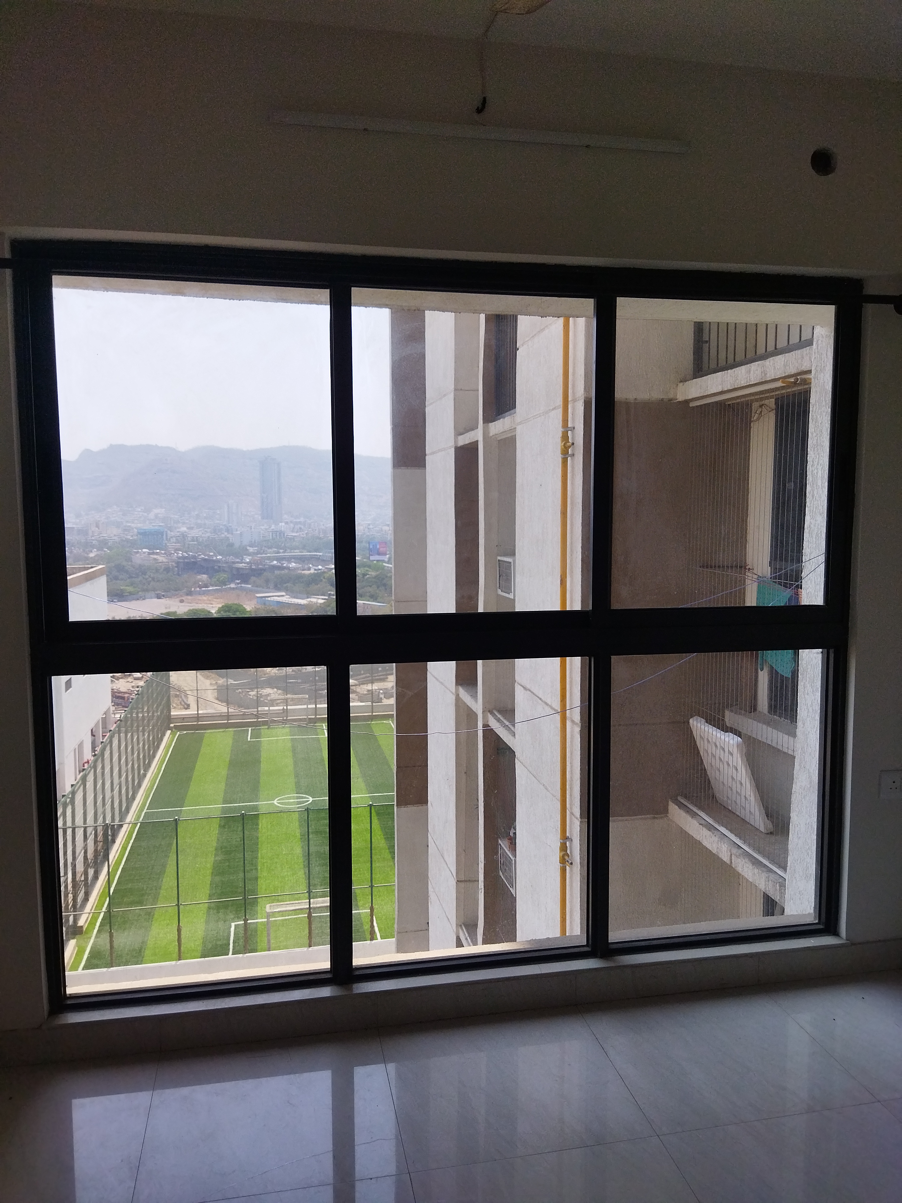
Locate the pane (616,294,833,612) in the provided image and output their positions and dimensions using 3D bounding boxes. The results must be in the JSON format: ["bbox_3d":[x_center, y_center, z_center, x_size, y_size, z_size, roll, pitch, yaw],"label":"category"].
[{"bbox_3d":[0.831,-0.437,2.850,0.707,0.909,0.030,-1,6,-11],"label":"pane"}]

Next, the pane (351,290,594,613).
[{"bbox_3d":[0.075,-0.420,2.700,0.705,0.909,0.030,-1,6,-11],"label":"pane"}]

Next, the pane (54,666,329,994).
[{"bbox_3d":[-0.712,0.642,2.643,0.735,0.902,0.030,-1,6,-11],"label":"pane"}]

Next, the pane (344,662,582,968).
[{"bbox_3d":[0.064,0.624,2.797,0.721,0.902,0.030,-1,6,-11],"label":"pane"}]

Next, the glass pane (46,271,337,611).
[{"bbox_3d":[-0.680,-0.402,2.550,0.715,0.909,0.030,-1,6,-11],"label":"glass pane"}]

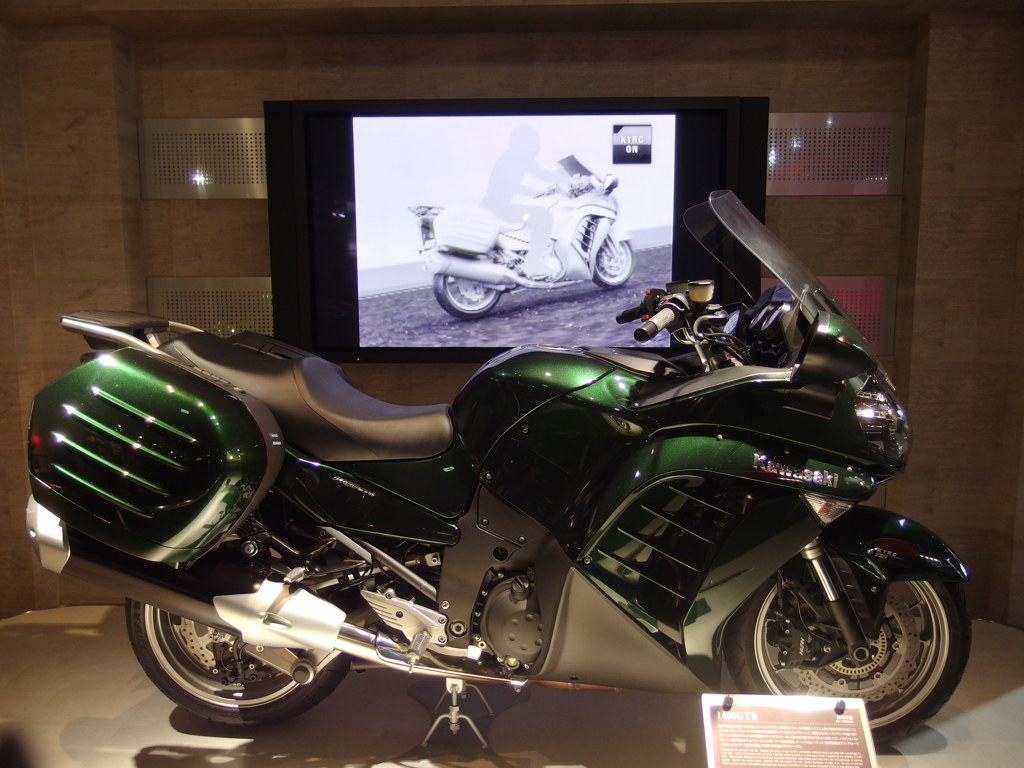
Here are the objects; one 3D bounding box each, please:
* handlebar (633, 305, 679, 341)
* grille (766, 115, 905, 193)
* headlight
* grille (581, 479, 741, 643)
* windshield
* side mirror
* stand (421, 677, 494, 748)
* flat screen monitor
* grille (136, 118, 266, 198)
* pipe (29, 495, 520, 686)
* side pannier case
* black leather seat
[{"bbox_3d":[0.299,-0.124,1.675,0.040,0.040,0.155,5,23,36],"label":"handlebar"},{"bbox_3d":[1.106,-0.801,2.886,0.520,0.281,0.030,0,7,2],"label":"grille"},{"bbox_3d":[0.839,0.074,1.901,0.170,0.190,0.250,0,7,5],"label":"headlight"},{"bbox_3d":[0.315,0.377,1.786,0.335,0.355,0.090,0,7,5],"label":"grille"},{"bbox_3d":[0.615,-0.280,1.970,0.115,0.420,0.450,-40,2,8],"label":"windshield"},{"bbox_3d":[0.640,-0.071,1.672,0.145,0.145,0.190,0,7,5],"label":"side mirror"},{"bbox_3d":[-0.142,0.839,2.169,0.175,0.140,0.175,0,7,5],"label":"stand"},{"bbox_3d":[0.015,-0.531,2.942,1.722,0.905,0.110,0,7,1],"label":"flat screen monitor"},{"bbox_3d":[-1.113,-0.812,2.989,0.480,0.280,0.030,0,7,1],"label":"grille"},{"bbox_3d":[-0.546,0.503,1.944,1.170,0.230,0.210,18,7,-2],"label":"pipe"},{"bbox_3d":[-0.758,0.149,1.775,0.530,0.420,0.260,9,8,4],"label":"side pannier case"},{"bbox_3d":[-0.487,0.026,2.098,0.690,0.290,0.350,0,7,5],"label":"black leather seat"}]

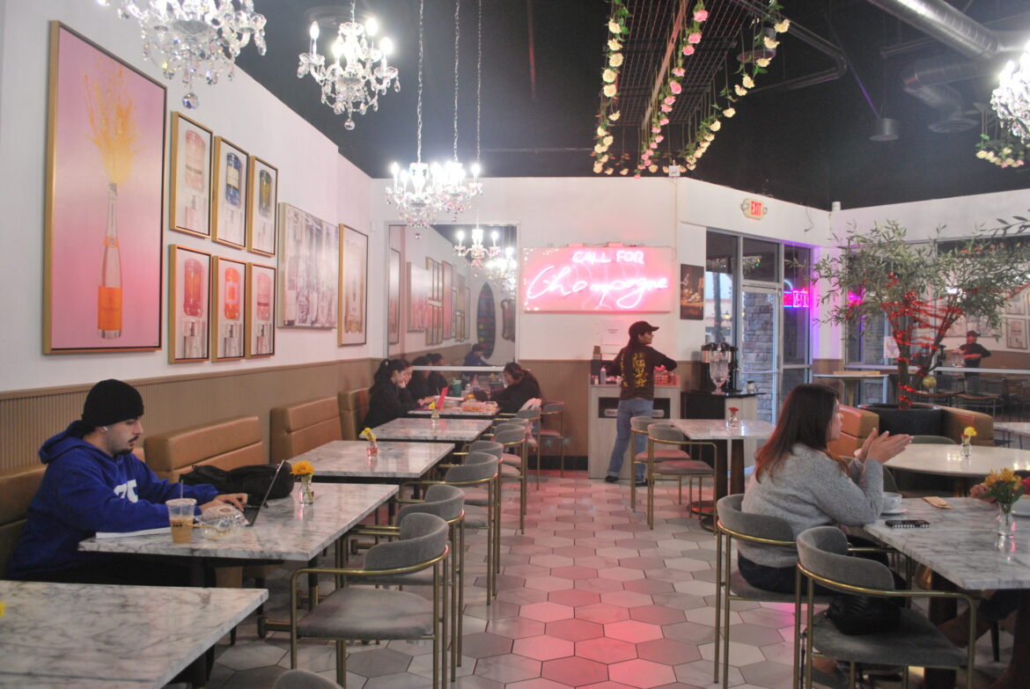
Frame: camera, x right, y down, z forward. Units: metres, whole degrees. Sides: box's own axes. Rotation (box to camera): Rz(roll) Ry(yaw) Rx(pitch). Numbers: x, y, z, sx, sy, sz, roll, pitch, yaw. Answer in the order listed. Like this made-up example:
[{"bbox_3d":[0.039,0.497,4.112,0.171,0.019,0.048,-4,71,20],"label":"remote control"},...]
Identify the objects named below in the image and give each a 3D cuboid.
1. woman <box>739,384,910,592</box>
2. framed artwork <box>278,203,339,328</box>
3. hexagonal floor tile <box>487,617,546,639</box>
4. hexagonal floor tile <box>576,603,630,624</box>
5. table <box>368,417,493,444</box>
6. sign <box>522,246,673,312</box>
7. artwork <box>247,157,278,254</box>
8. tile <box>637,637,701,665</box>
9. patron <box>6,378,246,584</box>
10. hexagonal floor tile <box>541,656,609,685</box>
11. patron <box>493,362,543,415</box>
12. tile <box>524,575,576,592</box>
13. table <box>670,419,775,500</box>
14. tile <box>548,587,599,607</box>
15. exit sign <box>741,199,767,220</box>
[{"bbox_3d":[1.197,0.773,3.041,0.670,1.240,0.480,0,0,-8],"label":"woman"},{"bbox_3d":[-1.760,-0.628,6.719,0.055,0.975,1.280,0,0,5],"label":"framed artwork"},{"bbox_3d":[0.007,1.413,3.838,0.288,0.010,0.317,0,0,4],"label":"hexagonal floor tile"},{"bbox_3d":[0.451,1.399,3.999,0.285,0.010,0.315,1,0,4],"label":"hexagonal floor tile"},{"bbox_3d":[-0.621,0.991,5.761,0.780,0.750,1.160,1,0,4],"label":"table"},{"bbox_3d":[0.919,-0.725,8.661,1.670,0.740,0.080,0,0,4],"label":"sign"},{"bbox_3d":[-1.812,-0.978,5.565,0.040,0.660,0.410,0,1,4],"label":"artwork"},{"bbox_3d":[0.697,1.399,3.503,0.285,0.010,0.315,1,0,4],"label":"tile"},{"bbox_3d":[-1.373,0.739,2.780,0.840,1.240,0.560,0,0,4],"label":"patron"},{"bbox_3d":[0.252,1.379,3.249,0.280,0.010,0.324,0,0,4],"label":"hexagonal floor tile"},{"bbox_3d":[-0.014,0.792,7.898,0.680,1.230,0.500,0,0,4],"label":"patron"},{"bbox_3d":[0.205,1.397,4.495,0.285,0.010,0.315,1,0,4],"label":"tile"},{"bbox_3d":[1.763,1.069,6.443,0.770,0.750,1.220,0,1,4],"label":"table"},{"bbox_3d":[0.326,1.390,4.224,0.280,0.010,0.324,0,0,4],"label":"tile"},{"bbox_3d":[2.929,-1.650,9.476,0.460,0.210,0.080,0,1,-41],"label":"exit sign"}]

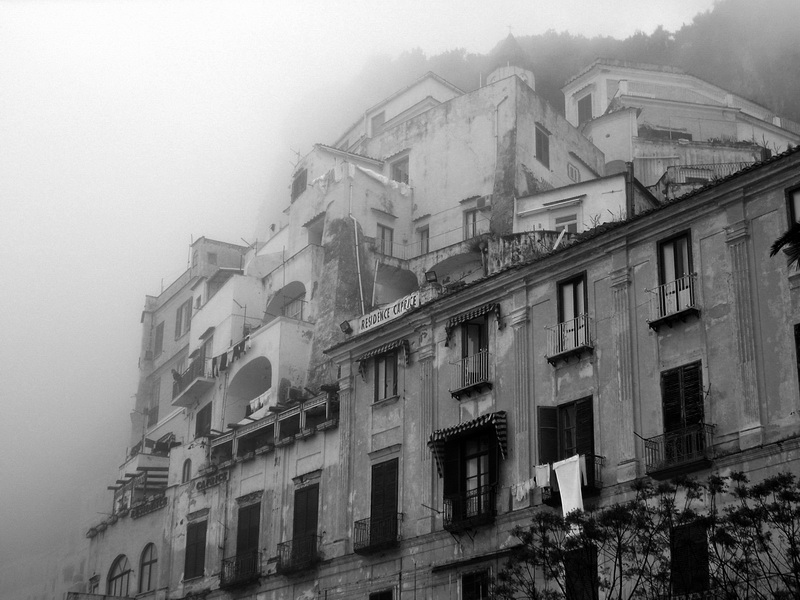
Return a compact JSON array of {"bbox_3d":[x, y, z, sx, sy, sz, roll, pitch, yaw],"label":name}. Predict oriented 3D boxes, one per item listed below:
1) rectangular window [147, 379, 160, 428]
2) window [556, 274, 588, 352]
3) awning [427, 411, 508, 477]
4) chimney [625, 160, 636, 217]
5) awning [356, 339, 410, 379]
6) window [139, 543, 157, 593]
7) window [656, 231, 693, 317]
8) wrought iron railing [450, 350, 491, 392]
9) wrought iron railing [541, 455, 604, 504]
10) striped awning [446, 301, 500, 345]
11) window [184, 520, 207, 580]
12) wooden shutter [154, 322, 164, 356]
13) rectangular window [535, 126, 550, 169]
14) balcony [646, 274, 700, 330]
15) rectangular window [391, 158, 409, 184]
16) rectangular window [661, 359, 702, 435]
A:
[{"bbox_3d":[-11.678,4.922,71.915,0.200,2.264,1.221,13,-25,-27],"label":"rectangular window"},{"bbox_3d":[5.107,0.456,43.733,0.200,2.409,1.206,19,-29,-37],"label":"window"},{"bbox_3d":[1.828,4.051,42.657,0.650,1.434,2.702,19,-28,-36],"label":"awning"},{"bbox_3d":[9.203,-4.374,60.000,0.250,2.470,0.270,-12,-24,29],"label":"chimney"},{"bbox_3d":[-0.583,1.853,46.967,0.360,0.924,2.142,19,-28,-36],"label":"awning"},{"bbox_3d":[-9.597,10.337,58.102,0.200,1.890,1.251,19,-29,-37],"label":"window"},{"bbox_3d":[7.125,-0.622,38.552,0.200,2.254,1.134,19,-28,-36],"label":"window"},{"bbox_3d":[2.185,2.229,45.509,0.313,0.943,1.524,18,-27,-36],"label":"wrought iron railing"},{"bbox_3d":[4.732,5.030,41.195,0.520,1.080,2.080,18,-28,-35],"label":"wrought iron railing"},{"bbox_3d":[2.218,0.729,46.002,0.411,0.843,2.210,18,-27,-36],"label":"striped awning"},{"bbox_3d":[-7.128,8.807,52.821,0.120,2.002,1.302,19,-28,-36],"label":"window"},{"bbox_3d":[-11.778,2.005,73.959,0.150,1.722,1.070,13,-25,-27],"label":"wooden shutter"},{"bbox_3d":[6.663,-7.078,70.293,0.180,1.745,1.335,-13,-26,30],"label":"rectangular window"},{"bbox_3d":[7.250,0.062,39.753,0.396,1.021,1.461,18,-27,-36],"label":"balcony"},{"bbox_3d":[0.076,-6.641,80.175,1.353,1.727,0.240,-19,-30,39],"label":"rectangular window"},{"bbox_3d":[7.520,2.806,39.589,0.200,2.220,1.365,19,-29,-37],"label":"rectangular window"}]

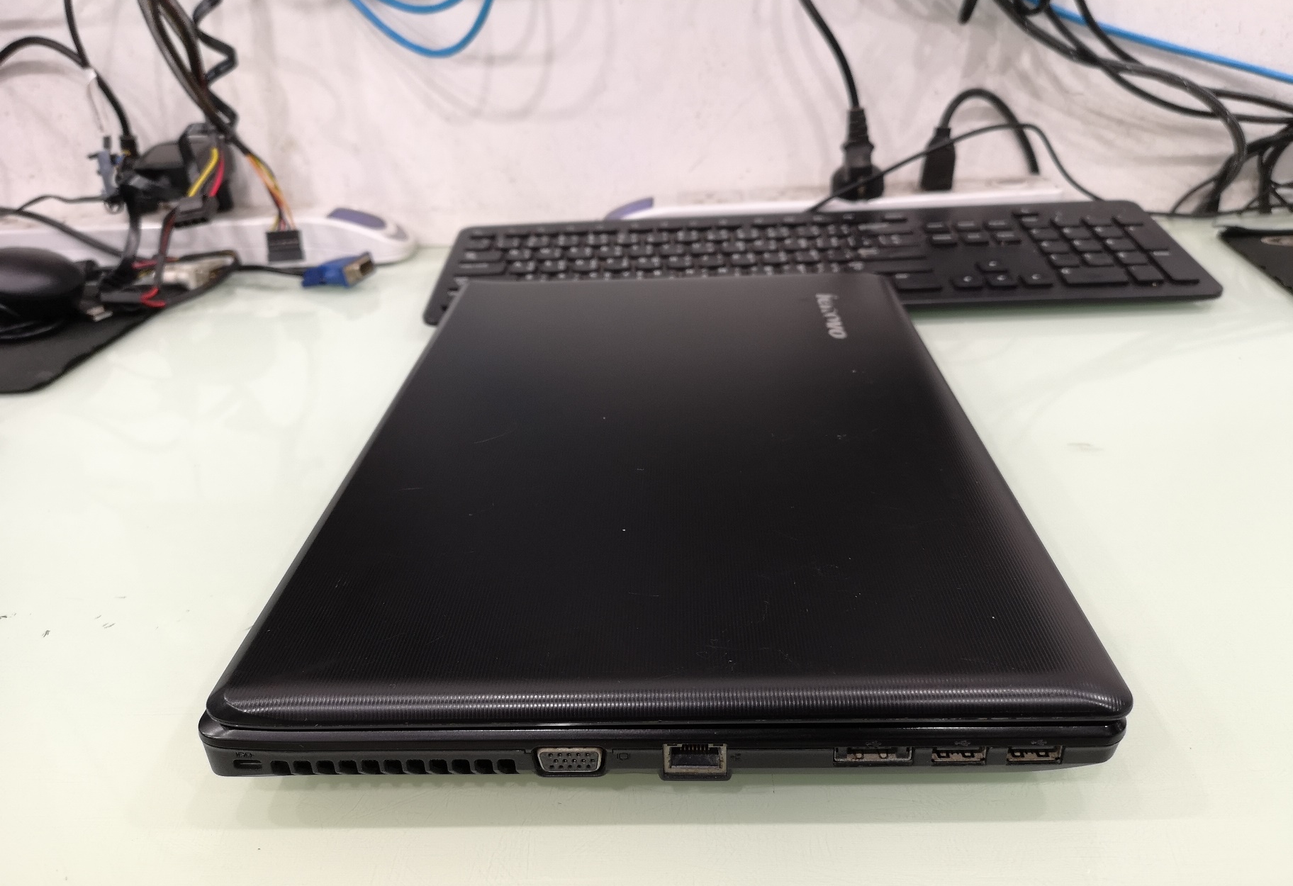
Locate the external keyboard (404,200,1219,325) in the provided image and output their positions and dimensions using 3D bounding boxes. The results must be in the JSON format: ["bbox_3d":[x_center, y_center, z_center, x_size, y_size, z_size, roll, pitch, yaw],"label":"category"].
[{"bbox_3d":[0.097,-0.107,0.612,0.442,0.021,0.132,-2,33,2],"label":"external keyboard"}]

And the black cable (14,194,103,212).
[{"bbox_3d":[-0.412,-0.169,0.708,0.061,0.013,0.012,-1,27,3],"label":"black cable"}]

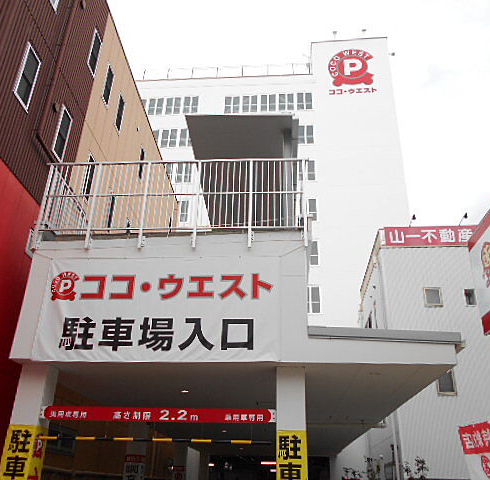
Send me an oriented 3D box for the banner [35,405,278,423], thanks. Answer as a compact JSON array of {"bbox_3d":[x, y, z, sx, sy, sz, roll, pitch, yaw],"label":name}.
[{"bbox_3d":[-1.439,2.825,7.787,3.877,0.208,0.070,-1,-27,6],"label":"banner"}]

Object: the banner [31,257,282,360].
[{"bbox_3d":[-1.480,1.154,8.236,4.184,1.839,0.040,-1,-27,6],"label":"banner"}]

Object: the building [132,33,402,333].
[{"bbox_3d":[0.634,2.125,39.669,22.707,34.825,14.000,-1,-27,6],"label":"building"}]

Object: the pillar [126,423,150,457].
[{"bbox_3d":[-3.052,6.403,13.112,0.460,3.278,0.460,-1,-27,6],"label":"pillar"}]

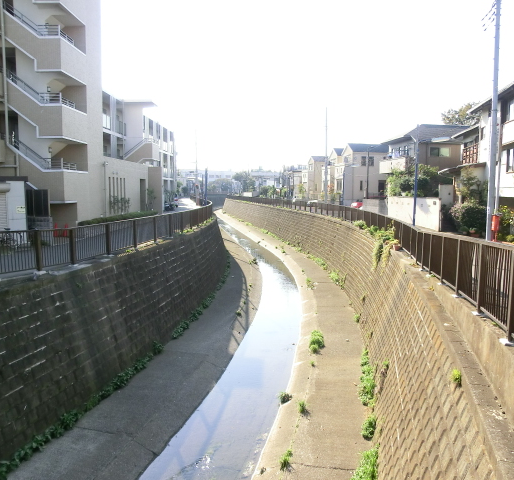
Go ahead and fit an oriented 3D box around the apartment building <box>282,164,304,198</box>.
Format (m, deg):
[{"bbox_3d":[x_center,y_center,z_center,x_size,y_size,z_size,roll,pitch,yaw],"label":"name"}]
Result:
[{"bbox_3d":[10.435,-10.458,84.755,8.000,6.700,6.500,0,7,-6],"label":"apartment building"}]

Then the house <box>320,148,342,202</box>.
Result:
[{"bbox_3d":[14.278,-8.711,62.311,9.000,8.150,5.200,0,7,-5],"label":"house"}]

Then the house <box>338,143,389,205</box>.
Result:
[{"bbox_3d":[14.924,-8.089,56.444,9.000,8.250,5.200,0,7,-5],"label":"house"}]

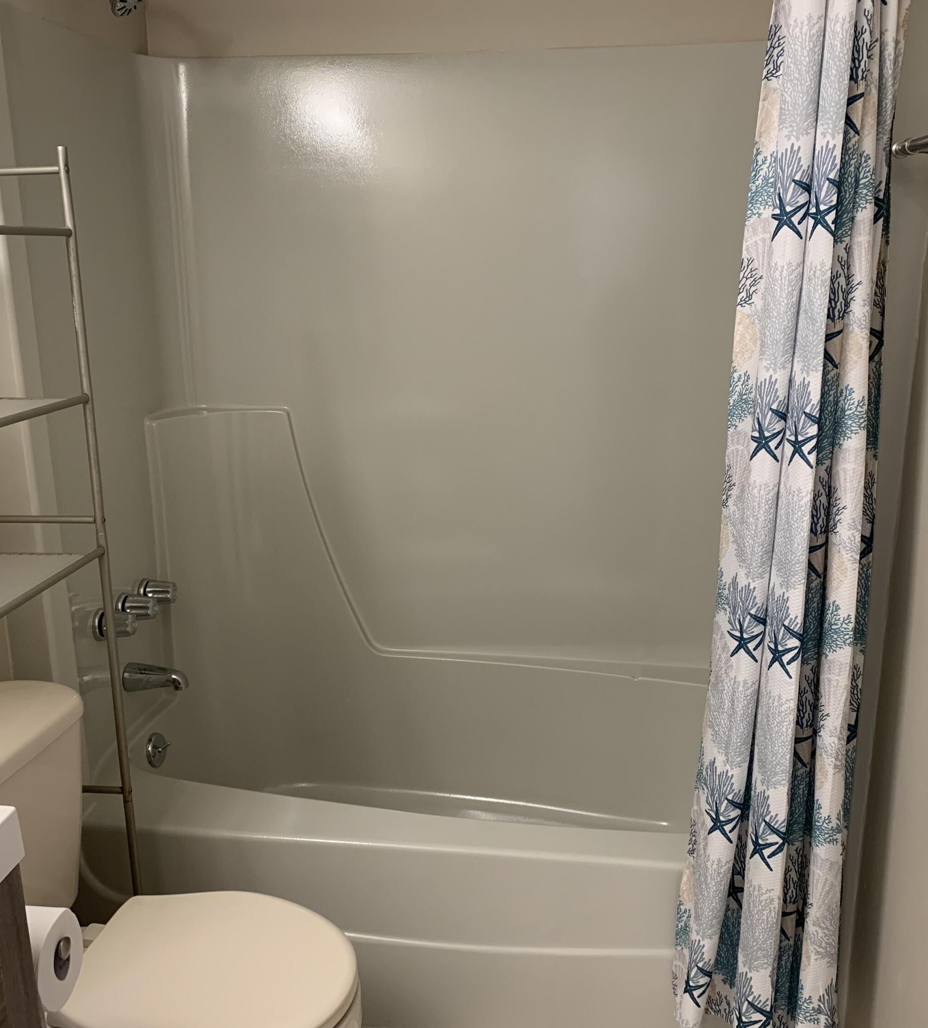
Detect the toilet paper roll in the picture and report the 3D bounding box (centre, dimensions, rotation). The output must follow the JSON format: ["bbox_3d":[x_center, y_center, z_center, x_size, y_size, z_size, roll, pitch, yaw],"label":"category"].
[{"bbox_3d":[-0.508,0.506,1.176,0.102,0.108,0.108,1,15,6],"label":"toilet paper roll"}]

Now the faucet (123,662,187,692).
[{"bbox_3d":[-0.629,0.339,2.125,0.128,0.061,0.057,1,15,6],"label":"faucet"}]

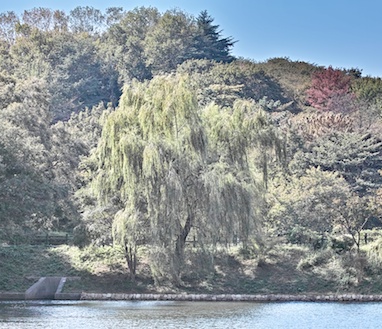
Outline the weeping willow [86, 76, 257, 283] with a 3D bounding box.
[{"bbox_3d":[-1.341,1.149,165.000,13.300,15.800,12.500,0,-2,0],"label":"weeping willow"}]

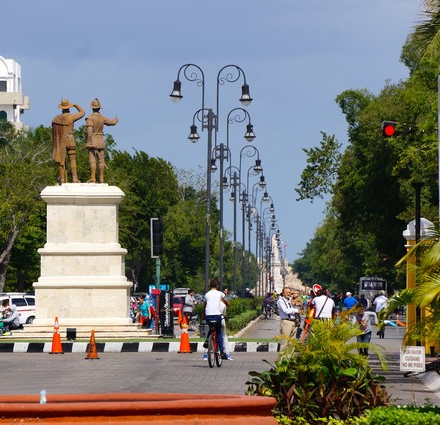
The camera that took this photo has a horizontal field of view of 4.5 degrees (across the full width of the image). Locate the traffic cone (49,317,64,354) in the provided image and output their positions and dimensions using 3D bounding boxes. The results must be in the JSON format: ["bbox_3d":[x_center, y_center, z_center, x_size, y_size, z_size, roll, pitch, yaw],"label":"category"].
[{"bbox_3d":[-4.148,3.134,141.500,0.380,0.940,0.380,0,-1,0],"label":"traffic cone"}]

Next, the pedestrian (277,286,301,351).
[{"bbox_3d":[1.481,2.489,121.000,0.420,1.710,0.520,-1,-1,41],"label":"pedestrian"}]

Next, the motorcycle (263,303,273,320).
[{"bbox_3d":[2.821,5.843,328.000,0.700,1.100,1.900,0,-1,6],"label":"motorcycle"}]

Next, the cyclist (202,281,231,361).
[{"bbox_3d":[-0.073,2.246,116.300,0.560,1.660,0.750,0,-1,7],"label":"cyclist"}]

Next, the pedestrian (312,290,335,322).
[{"bbox_3d":[2.260,2.443,121.000,0.500,1.730,0.400,0,-1,-9],"label":"pedestrian"}]

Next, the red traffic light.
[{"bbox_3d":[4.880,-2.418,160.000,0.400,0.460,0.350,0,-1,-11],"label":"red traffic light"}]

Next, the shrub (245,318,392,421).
[{"bbox_3d":[1.258,1.987,71.000,1.800,1.240,1.600,0,-1,0],"label":"shrub"}]

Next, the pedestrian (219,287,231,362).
[{"bbox_3d":[0.035,2.647,131.000,0.550,1.690,0.500,0,-1,22],"label":"pedestrian"}]

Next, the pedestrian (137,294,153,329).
[{"bbox_3d":[-2.409,3.358,178.000,0.420,1.500,0.460,1,-1,-35],"label":"pedestrian"}]

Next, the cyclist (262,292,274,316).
[{"bbox_3d":[2.839,5.489,328.000,0.600,1.420,0.750,0,-1,9],"label":"cyclist"}]

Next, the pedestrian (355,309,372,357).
[{"bbox_3d":[3.523,2.909,135.500,0.500,1.280,0.340,0,-1,9],"label":"pedestrian"}]

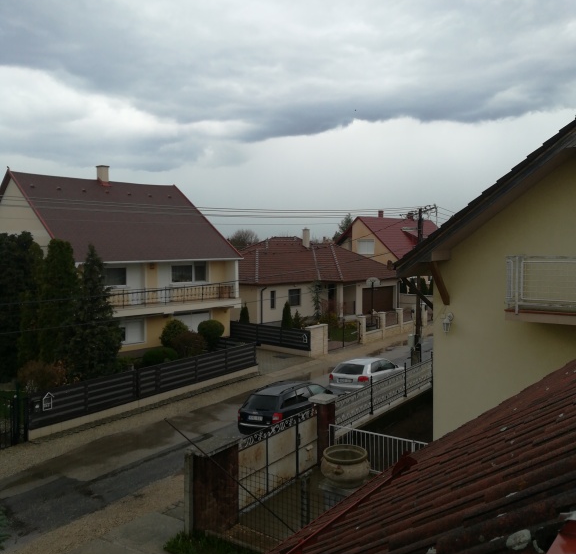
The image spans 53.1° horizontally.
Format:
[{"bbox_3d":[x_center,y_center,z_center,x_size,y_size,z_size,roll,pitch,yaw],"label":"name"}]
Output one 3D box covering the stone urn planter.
[{"bbox_3d":[1.309,4.345,13.128,1.100,0.660,1.100,0,3,6],"label":"stone urn planter"}]

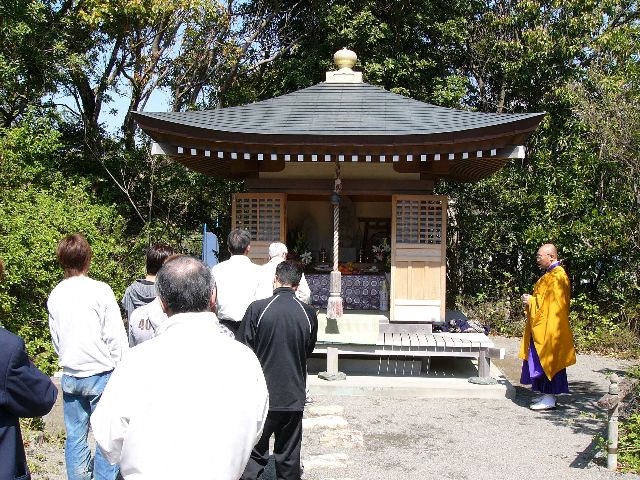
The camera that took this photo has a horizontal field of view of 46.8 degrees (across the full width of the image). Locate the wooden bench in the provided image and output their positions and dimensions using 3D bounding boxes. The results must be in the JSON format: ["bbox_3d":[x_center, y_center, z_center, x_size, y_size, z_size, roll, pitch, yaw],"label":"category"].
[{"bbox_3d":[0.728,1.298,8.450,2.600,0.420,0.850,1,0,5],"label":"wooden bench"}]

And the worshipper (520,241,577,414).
[{"bbox_3d":[2.335,0.874,7.600,0.550,1.660,0.520,1,0,7],"label":"worshipper"}]

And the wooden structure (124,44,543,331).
[{"bbox_3d":[0.306,-0.520,9.850,4.300,4.100,4.300,1,0,5],"label":"wooden structure"}]

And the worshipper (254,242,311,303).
[{"bbox_3d":[-0.342,0.836,6.580,0.460,1.620,0.340,1,0,14],"label":"worshipper"}]

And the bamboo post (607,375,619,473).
[{"bbox_3d":[2.160,1.338,5.460,0.068,0.710,0.068,1,0,0],"label":"bamboo post"}]

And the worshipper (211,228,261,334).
[{"bbox_3d":[-0.650,0.785,5.750,0.460,1.710,0.320,1,0,10],"label":"worshipper"}]

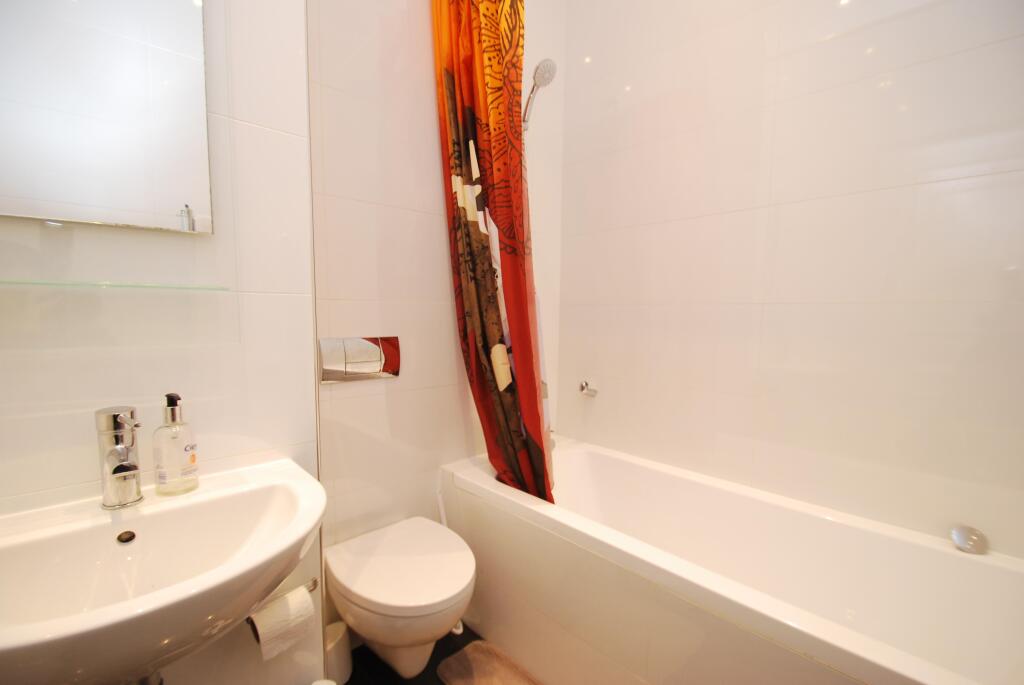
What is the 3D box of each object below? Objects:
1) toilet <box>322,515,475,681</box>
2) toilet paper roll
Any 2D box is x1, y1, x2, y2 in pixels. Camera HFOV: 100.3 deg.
[{"bbox_3d":[-0.317,0.813,1.292,0.373,0.368,0.503,-4,6,-44],"label":"toilet"},{"bbox_3d":[-0.449,0.544,0.841,0.100,0.086,0.086,-4,6,-44],"label":"toilet paper roll"}]

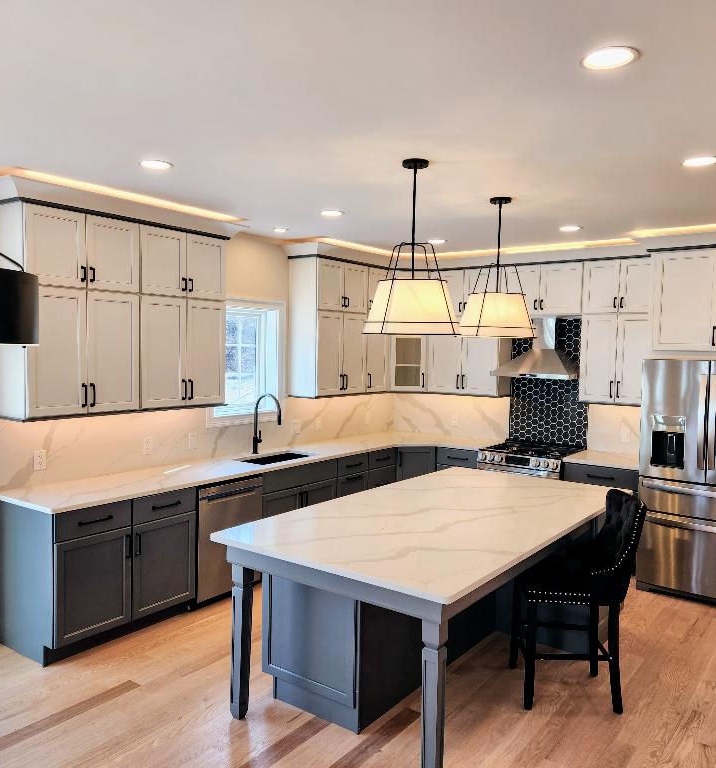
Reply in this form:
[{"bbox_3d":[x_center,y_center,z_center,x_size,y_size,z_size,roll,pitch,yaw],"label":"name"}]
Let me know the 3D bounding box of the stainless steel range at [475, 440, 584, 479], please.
[{"bbox_3d":[1.560,1.036,6.133,0.760,0.930,0.690,3,4,35],"label":"stainless steel range"}]

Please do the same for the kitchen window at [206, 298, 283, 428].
[{"bbox_3d":[-0.959,-0.192,5.712,0.140,1.035,0.908,3,4,35],"label":"kitchen window"}]

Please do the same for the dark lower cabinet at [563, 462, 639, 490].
[{"bbox_3d":[2.144,1.091,5.766,0.600,0.880,0.630,3,4,35],"label":"dark lower cabinet"}]

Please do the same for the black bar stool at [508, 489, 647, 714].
[{"bbox_3d":[1.127,1.097,3.582,0.570,1.070,0.500,1,3,5],"label":"black bar stool"}]

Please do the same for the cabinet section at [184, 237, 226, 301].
[{"bbox_3d":[-1.221,-0.843,5.003,0.333,0.453,0.367,3,4,36],"label":"cabinet section"}]

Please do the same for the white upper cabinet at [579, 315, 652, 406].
[{"bbox_3d":[2.253,-0.212,5.815,0.598,0.760,0.335,3,4,35],"label":"white upper cabinet"}]

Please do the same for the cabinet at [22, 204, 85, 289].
[{"bbox_3d":[-1.897,-0.806,4.083,0.333,0.453,0.385,3,4,36],"label":"cabinet"}]

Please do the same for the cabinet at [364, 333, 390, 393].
[{"bbox_3d":[0.076,-0.298,6.751,0.323,0.765,0.385,3,4,36],"label":"cabinet"}]

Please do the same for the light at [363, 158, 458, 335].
[{"bbox_3d":[0.274,-0.674,3.358,0.490,0.861,0.490,1,3,0],"label":"light"}]

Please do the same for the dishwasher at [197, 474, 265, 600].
[{"bbox_3d":[-1.119,1.078,4.936,0.620,0.830,0.608,3,4,36],"label":"dishwasher"}]

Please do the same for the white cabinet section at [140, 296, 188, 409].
[{"bbox_3d":[-1.452,-0.223,4.733,0.333,0.764,0.381,3,4,36],"label":"white cabinet section"}]

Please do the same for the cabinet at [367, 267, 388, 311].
[{"bbox_3d":[0.085,-0.905,6.720,0.323,0.450,0.385,3,4,36],"label":"cabinet"}]

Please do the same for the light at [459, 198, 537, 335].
[{"bbox_3d":[0.874,-0.705,4.198,0.494,0.850,0.494,3,4,36],"label":"light"}]

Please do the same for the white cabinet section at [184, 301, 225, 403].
[{"bbox_3d":[-1.231,-0.235,5.034,0.333,0.764,0.367,3,4,36],"label":"white cabinet section"}]

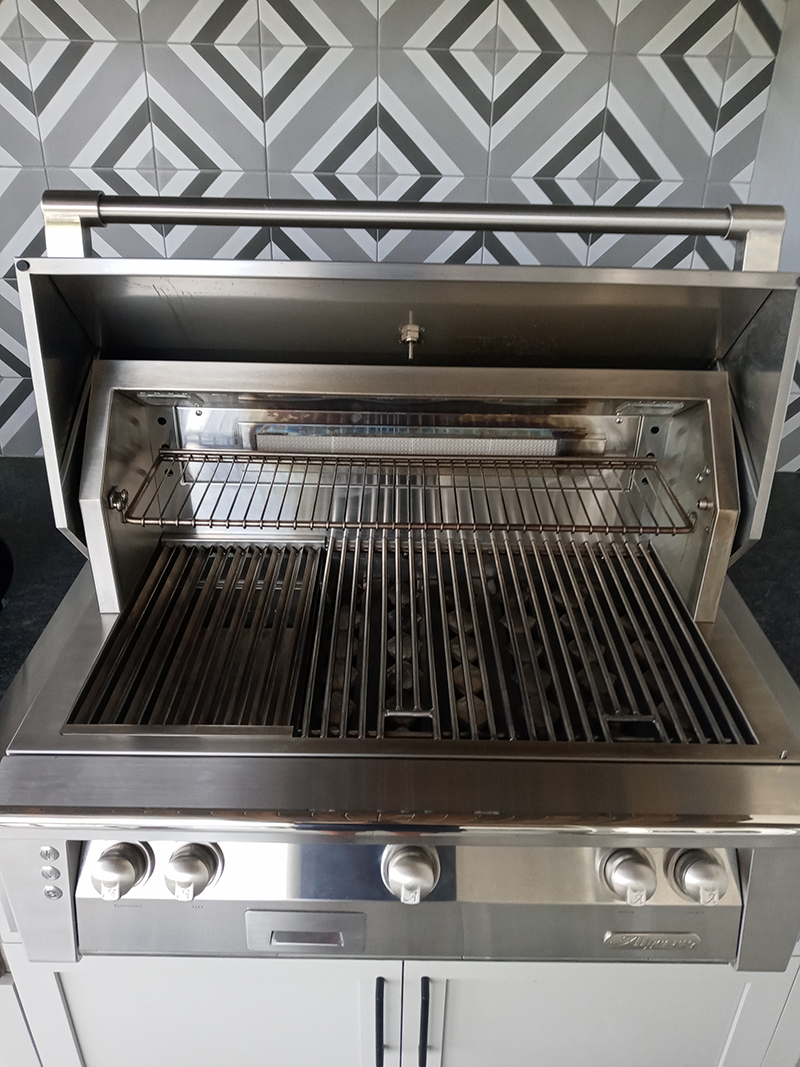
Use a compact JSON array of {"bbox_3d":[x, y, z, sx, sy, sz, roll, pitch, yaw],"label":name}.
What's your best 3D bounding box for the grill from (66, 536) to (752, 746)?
[{"bbox_3d":[0.010,0.147,1.319,0.871,0.030,0.506,1,30,-1],"label":"grill"}]

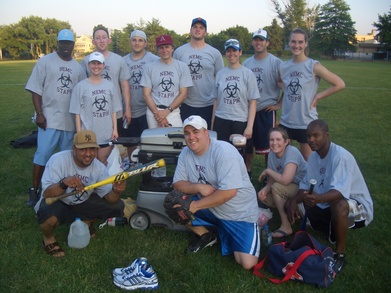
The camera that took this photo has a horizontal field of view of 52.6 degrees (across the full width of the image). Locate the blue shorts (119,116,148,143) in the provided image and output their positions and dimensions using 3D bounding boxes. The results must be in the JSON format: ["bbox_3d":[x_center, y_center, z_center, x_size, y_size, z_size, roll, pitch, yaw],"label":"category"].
[{"bbox_3d":[-0.678,-0.226,4.625,0.430,0.480,0.310,0,13,0],"label":"blue shorts"}]

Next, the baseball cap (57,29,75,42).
[{"bbox_3d":[-1.245,-1.062,3.800,0.175,0.140,0.260,-4,14,-17],"label":"baseball cap"}]

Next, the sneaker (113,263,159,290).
[{"bbox_3d":[-0.408,0.890,2.709,0.300,0.135,0.112,2,13,8],"label":"sneaker"}]

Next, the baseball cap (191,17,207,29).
[{"bbox_3d":[0.038,-1.366,4.320,0.180,0.145,0.260,0,5,0],"label":"baseball cap"}]

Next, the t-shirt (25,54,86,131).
[{"bbox_3d":[-1.396,-0.555,3.981,0.620,0.800,0.380,-5,14,-19],"label":"t-shirt"}]

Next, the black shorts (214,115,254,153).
[{"bbox_3d":[0.372,-0.127,3.870,0.400,0.400,0.280,-1,13,-3],"label":"black shorts"}]

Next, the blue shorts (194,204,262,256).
[{"bbox_3d":[0.235,0.600,3.000,0.470,0.400,0.430,9,16,34],"label":"blue shorts"}]

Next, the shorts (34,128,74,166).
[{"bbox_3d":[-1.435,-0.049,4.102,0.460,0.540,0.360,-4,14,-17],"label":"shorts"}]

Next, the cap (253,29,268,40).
[{"bbox_3d":[0.748,-1.296,4.564,0.180,0.145,0.260,5,14,19],"label":"cap"}]

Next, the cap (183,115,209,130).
[{"bbox_3d":[0.000,-0.171,2.793,0.178,0.125,0.255,5,14,19],"label":"cap"}]

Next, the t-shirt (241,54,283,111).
[{"bbox_3d":[0.759,-0.731,4.480,0.500,0.660,0.290,5,14,21],"label":"t-shirt"}]

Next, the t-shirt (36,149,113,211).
[{"bbox_3d":[-1.031,0.287,3.340,0.590,0.490,0.390,-6,14,-24],"label":"t-shirt"}]

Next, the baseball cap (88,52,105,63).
[{"bbox_3d":[-0.929,-0.835,3.720,0.170,0.140,0.255,-3,13,-13],"label":"baseball cap"}]

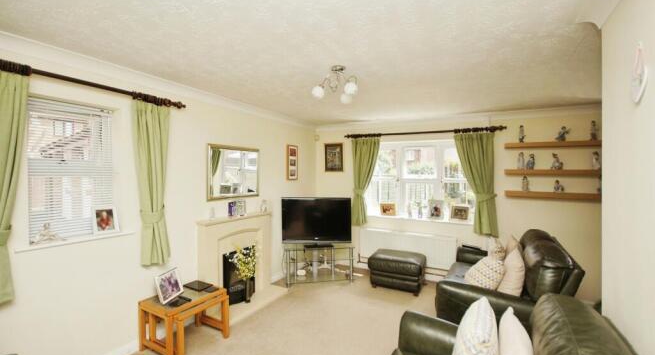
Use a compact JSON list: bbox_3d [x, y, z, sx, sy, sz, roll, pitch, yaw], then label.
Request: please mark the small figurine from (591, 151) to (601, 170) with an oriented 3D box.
[{"bbox_3d":[2.912,-0.176,2.958,0.088,0.200,0.090,1,1,27],"label":"small figurine"}]

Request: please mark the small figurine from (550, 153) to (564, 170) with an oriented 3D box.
[{"bbox_3d":[2.763,-0.191,3.284,0.128,0.189,0.102,0,1,28],"label":"small figurine"}]

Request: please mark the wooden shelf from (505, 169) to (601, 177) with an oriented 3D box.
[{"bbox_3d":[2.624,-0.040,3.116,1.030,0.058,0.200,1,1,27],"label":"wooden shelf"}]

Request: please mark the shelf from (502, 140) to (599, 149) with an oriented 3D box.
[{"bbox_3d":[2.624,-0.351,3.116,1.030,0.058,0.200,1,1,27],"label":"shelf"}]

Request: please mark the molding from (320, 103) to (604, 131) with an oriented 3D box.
[{"bbox_3d":[1.481,-0.863,4.029,3.896,0.122,0.102,0,1,28],"label":"molding"}]

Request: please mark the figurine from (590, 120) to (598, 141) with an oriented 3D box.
[{"bbox_3d":[2.906,-0.502,2.961,0.083,0.233,0.080,1,1,27],"label":"figurine"}]

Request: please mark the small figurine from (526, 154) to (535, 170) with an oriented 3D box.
[{"bbox_3d":[2.400,-0.180,3.219,0.083,0.195,0.080,1,1,27],"label":"small figurine"}]

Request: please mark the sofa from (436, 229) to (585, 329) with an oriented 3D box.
[{"bbox_3d":[1.710,1.006,2.637,0.959,1.000,1.530,0,1,33],"label":"sofa"}]

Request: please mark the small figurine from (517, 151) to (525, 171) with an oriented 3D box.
[{"bbox_3d":[2.442,-0.208,3.451,0.082,0.219,0.076,0,1,28],"label":"small figurine"}]

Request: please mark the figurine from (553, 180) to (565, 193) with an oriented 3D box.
[{"bbox_3d":[2.634,0.108,3.099,0.107,0.148,0.090,1,1,27],"label":"figurine"}]

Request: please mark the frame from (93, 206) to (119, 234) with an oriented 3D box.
[{"bbox_3d":[-1.819,0.348,2.246,0.031,0.219,0.178,-13,-8,42],"label":"frame"}]

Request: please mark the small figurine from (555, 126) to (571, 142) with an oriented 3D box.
[{"bbox_3d":[2.666,-0.488,3.083,0.140,0.175,0.100,1,1,27],"label":"small figurine"}]

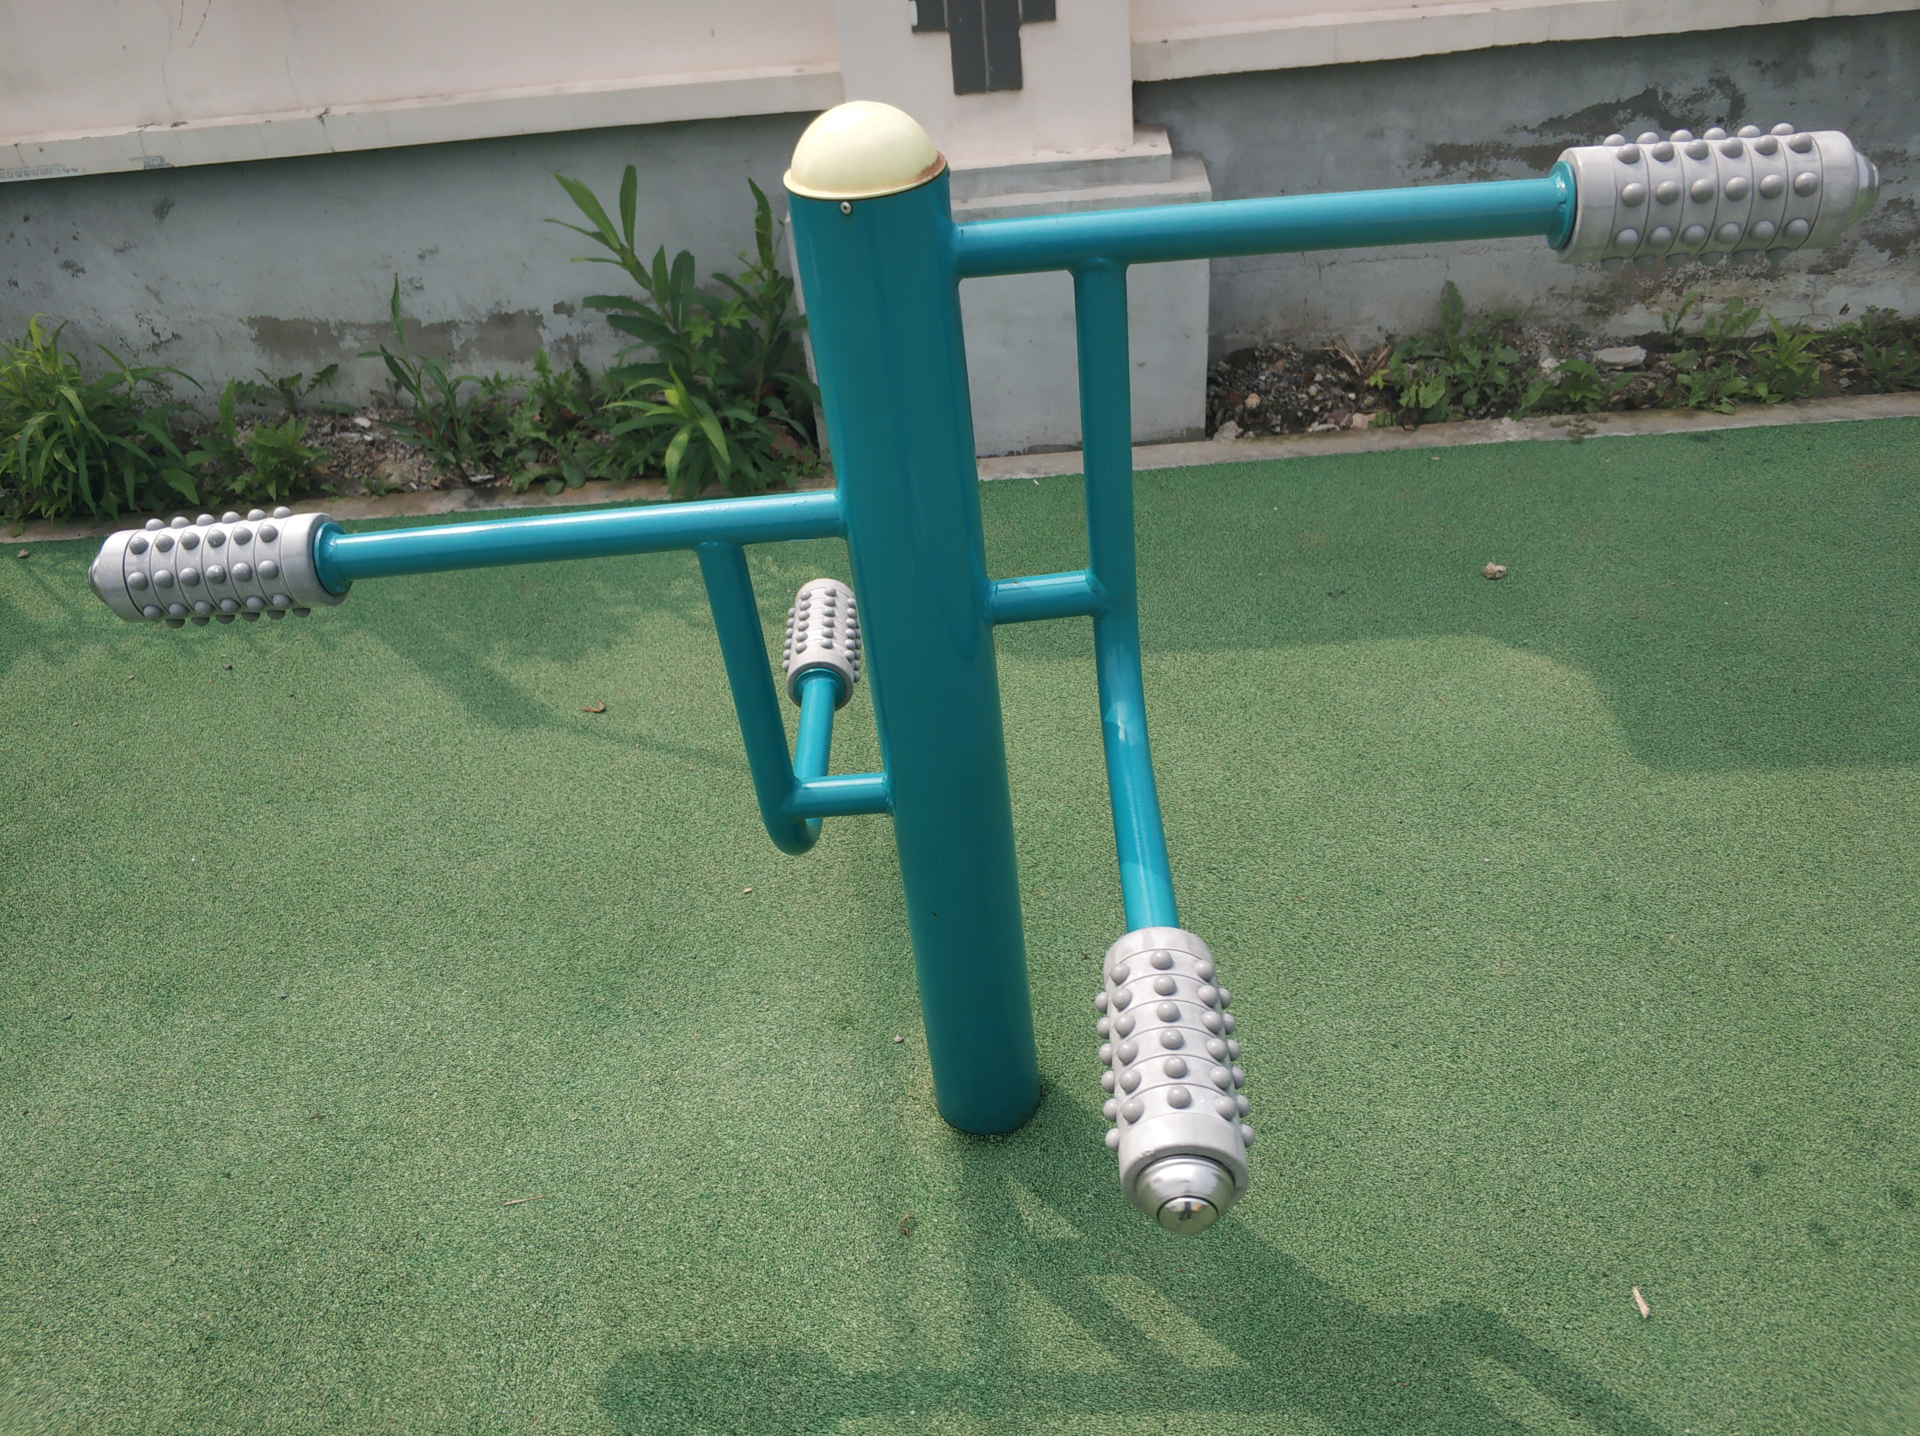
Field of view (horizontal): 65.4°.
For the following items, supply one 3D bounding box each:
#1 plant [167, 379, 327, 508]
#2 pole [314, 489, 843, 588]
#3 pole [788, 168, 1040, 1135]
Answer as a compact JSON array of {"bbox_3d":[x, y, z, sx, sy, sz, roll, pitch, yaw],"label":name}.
[{"bbox_3d":[-1.491,-0.590,3.114,0.319,0.216,0.268,-4,38,4],"label":"plant"},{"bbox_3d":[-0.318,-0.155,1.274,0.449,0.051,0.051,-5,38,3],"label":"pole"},{"bbox_3d":[-0.017,0.022,1.417,0.117,1.069,0.117,-4,38,4],"label":"pole"}]

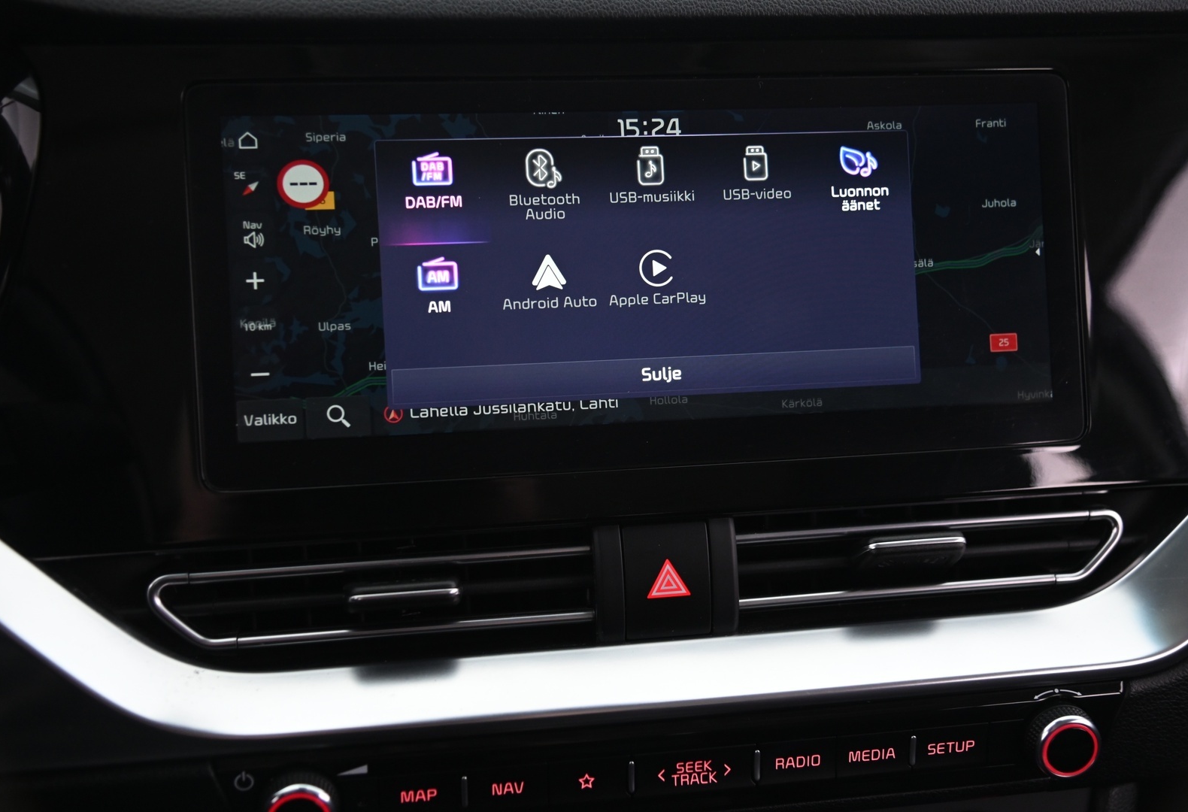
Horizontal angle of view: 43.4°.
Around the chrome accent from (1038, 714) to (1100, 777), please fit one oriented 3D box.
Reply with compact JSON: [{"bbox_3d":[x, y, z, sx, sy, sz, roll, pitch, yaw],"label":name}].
[{"bbox_3d":[0.137,0.098,0.430,0.020,0.020,0.004,-3,14,-10],"label":"chrome accent"}]

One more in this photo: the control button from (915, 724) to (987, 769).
[{"bbox_3d":[0.103,0.098,0.435,0.022,0.013,0.005,-3,14,-10],"label":"control button"}]

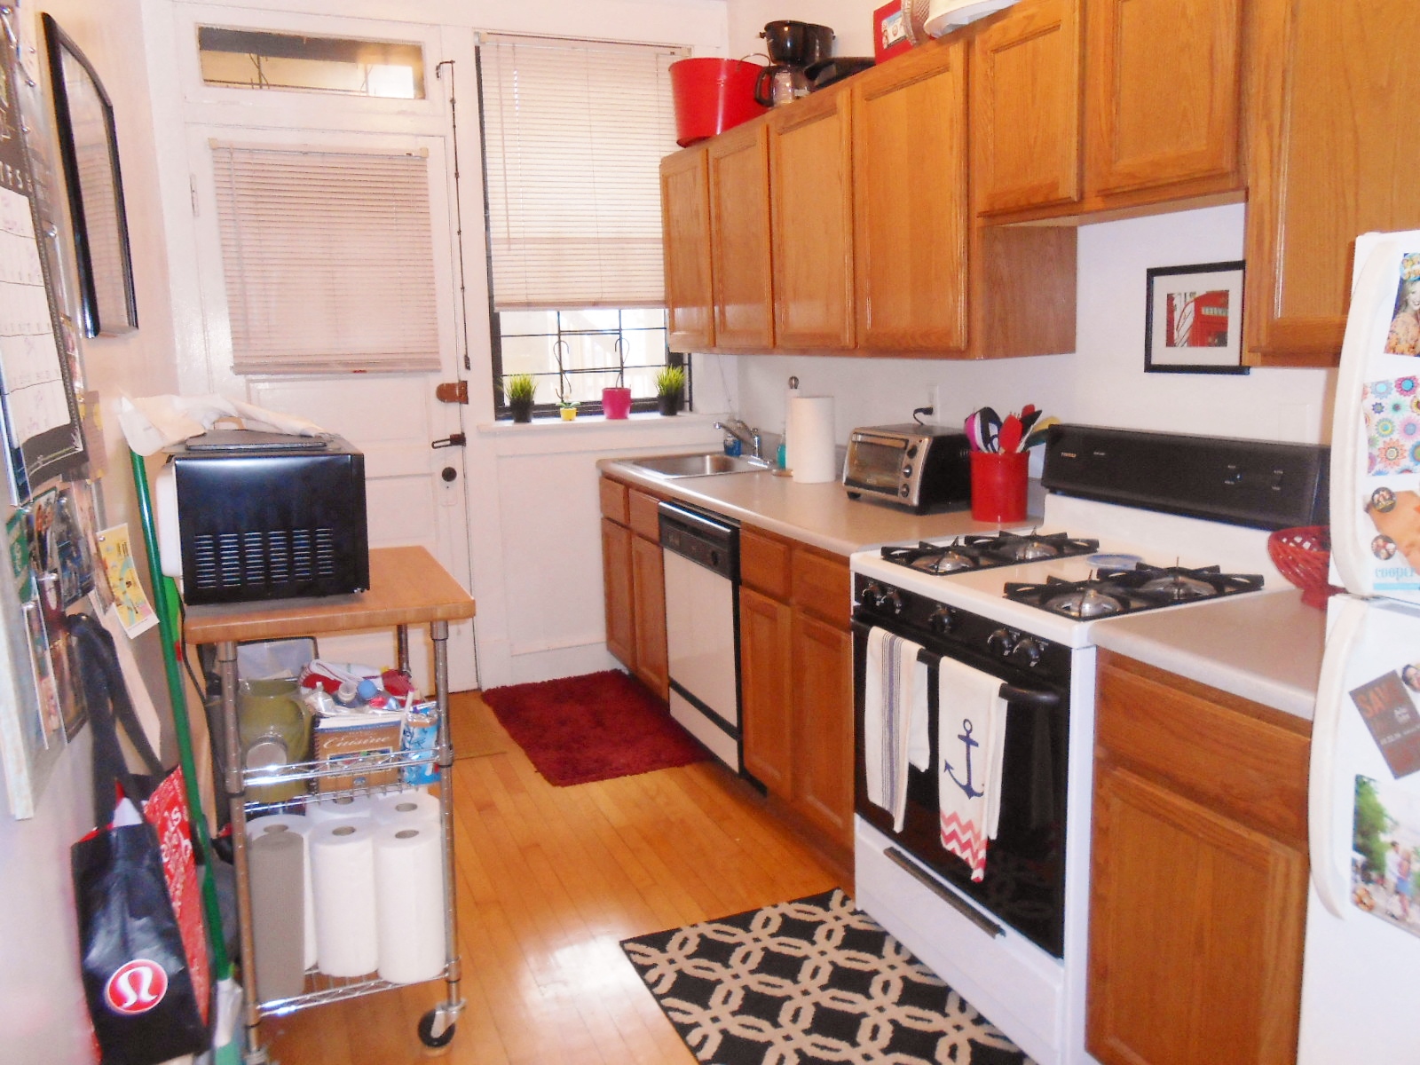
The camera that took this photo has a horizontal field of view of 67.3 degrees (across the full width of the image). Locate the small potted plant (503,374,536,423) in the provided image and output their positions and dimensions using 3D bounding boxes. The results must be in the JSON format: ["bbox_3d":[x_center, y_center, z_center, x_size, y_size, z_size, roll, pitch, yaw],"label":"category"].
[{"bbox_3d":[-0.750,-0.527,4.178,0.128,0.180,0.128,-7,12,-23],"label":"small potted plant"}]

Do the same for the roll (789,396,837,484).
[{"bbox_3d":[0.351,-0.316,3.628,0.152,0.283,0.152,-2,11,0],"label":"roll"}]

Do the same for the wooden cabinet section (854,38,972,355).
[{"bbox_3d":[0.665,-0.852,2.792,0.331,0.763,0.524,-6,12,-23],"label":"wooden cabinet section"}]

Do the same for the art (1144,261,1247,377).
[{"bbox_3d":[1.065,-0.466,2.329,0.020,0.232,0.275,-7,12,-23],"label":"art"}]

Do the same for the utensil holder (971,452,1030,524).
[{"bbox_3d":[0.780,-0.124,2.869,0.147,0.173,0.147,-2,11,0],"label":"utensil holder"}]

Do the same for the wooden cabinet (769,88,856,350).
[{"bbox_3d":[0.444,-0.946,3.288,0.320,0.753,0.510,-6,11,-23],"label":"wooden cabinet"}]

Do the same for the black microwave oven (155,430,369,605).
[{"bbox_3d":[-0.936,-0.043,2.252,0.365,0.275,0.455,-5,11,-20],"label":"black microwave oven"}]

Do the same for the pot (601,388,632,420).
[{"bbox_3d":[-0.381,-0.525,4.326,0.120,0.122,0.120,-2,11,0],"label":"pot"}]

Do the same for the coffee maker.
[{"bbox_3d":[0.283,-1.482,3.435,0.240,0.285,0.175,-3,10,-8],"label":"coffee maker"}]

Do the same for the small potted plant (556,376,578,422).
[{"bbox_3d":[-0.579,-0.534,4.316,0.090,0.165,0.080,-6,11,-23],"label":"small potted plant"}]

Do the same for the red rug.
[{"bbox_3d":[-0.429,0.690,3.969,0.610,0.030,1.000,-6,11,-23],"label":"red rug"}]

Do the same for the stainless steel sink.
[{"bbox_3d":[-0.047,-0.189,4.139,0.465,0.170,0.590,-6,11,-23],"label":"stainless steel sink"}]

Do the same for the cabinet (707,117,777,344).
[{"bbox_3d":[0.237,-1.000,3.692,0.325,0.725,0.465,-7,12,-23],"label":"cabinet"}]

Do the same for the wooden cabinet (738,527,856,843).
[{"bbox_3d":[0.520,0.380,3.047,0.620,0.800,0.655,-7,12,-23],"label":"wooden cabinet"}]

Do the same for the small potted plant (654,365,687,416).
[{"bbox_3d":[-0.164,-0.587,4.391,0.130,0.200,0.130,-2,11,0],"label":"small potted plant"}]

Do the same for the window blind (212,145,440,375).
[{"bbox_3d":[-1.338,-0.965,3.785,0.712,0.775,0.040,-6,11,-23],"label":"window blind"}]

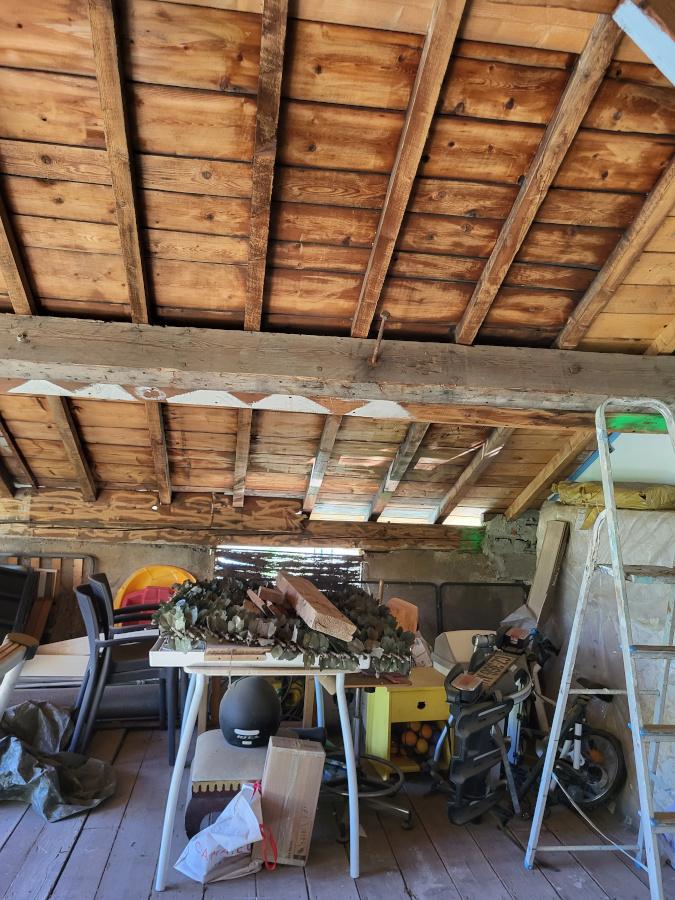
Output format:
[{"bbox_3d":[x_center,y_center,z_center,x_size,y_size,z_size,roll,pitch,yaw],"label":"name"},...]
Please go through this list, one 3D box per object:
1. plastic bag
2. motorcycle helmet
[{"bbox_3d":[-0.428,1.373,2.450,0.310,0.280,0.200,3,-2,-9],"label":"plastic bag"},{"bbox_3d":[-0.374,1.107,2.870,0.258,0.270,0.320,2,-2,-5],"label":"motorcycle helmet"}]

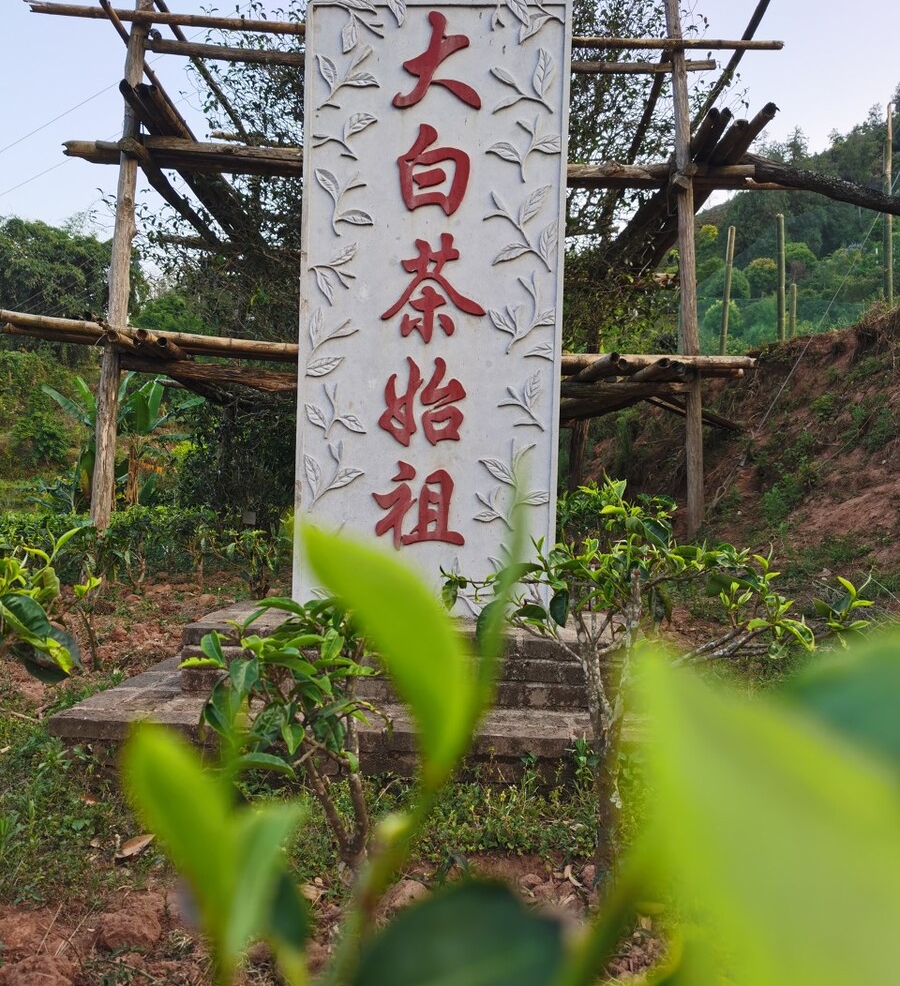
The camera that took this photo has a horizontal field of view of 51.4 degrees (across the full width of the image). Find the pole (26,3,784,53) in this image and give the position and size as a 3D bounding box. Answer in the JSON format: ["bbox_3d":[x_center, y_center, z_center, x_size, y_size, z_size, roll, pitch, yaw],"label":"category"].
[{"bbox_3d":[-0.298,-2.992,5.990,4.883,0.075,0.070,3,-2,0],"label":"pole"}]

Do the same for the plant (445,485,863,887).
[{"bbox_3d":[0.546,0.483,2.450,1.120,1.063,0.880,1,-1,0],"label":"plant"}]

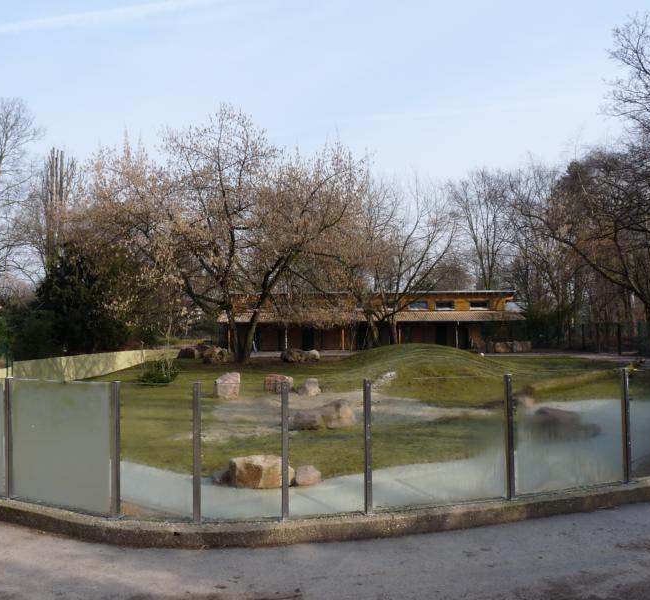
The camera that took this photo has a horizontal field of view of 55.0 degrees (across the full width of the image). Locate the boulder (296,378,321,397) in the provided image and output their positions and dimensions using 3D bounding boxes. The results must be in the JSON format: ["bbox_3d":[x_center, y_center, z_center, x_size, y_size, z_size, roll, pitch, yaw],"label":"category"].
[{"bbox_3d":[-0.497,2.636,18.800,0.750,0.500,0.650,-1,-3,0],"label":"boulder"}]

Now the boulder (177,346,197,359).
[{"bbox_3d":[-8.484,3.239,38.500,1.200,0.720,1.000,0,-3,-6],"label":"boulder"}]

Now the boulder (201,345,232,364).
[{"bbox_3d":[-5.999,3.013,34.500,1.600,1.050,1.250,0,-3,-6],"label":"boulder"}]

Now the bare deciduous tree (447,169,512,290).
[{"bbox_3d":[15.351,-4.393,62.000,6.600,17.345,6.400,-1,-3,0],"label":"bare deciduous tree"}]

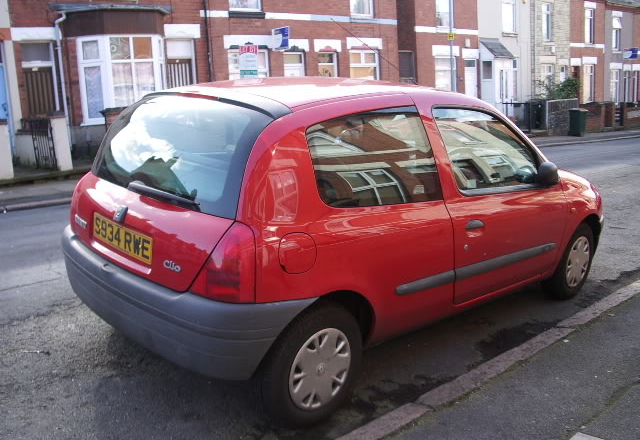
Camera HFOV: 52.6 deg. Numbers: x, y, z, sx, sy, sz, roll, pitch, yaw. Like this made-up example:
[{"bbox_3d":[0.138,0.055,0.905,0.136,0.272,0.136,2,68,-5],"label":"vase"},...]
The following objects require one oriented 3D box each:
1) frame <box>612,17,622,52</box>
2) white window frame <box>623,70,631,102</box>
[{"bbox_3d":[14.446,-9.047,31.476,0.850,1.600,0.120,-14,15,-42],"label":"frame"},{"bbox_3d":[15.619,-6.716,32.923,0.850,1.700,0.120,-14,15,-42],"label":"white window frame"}]

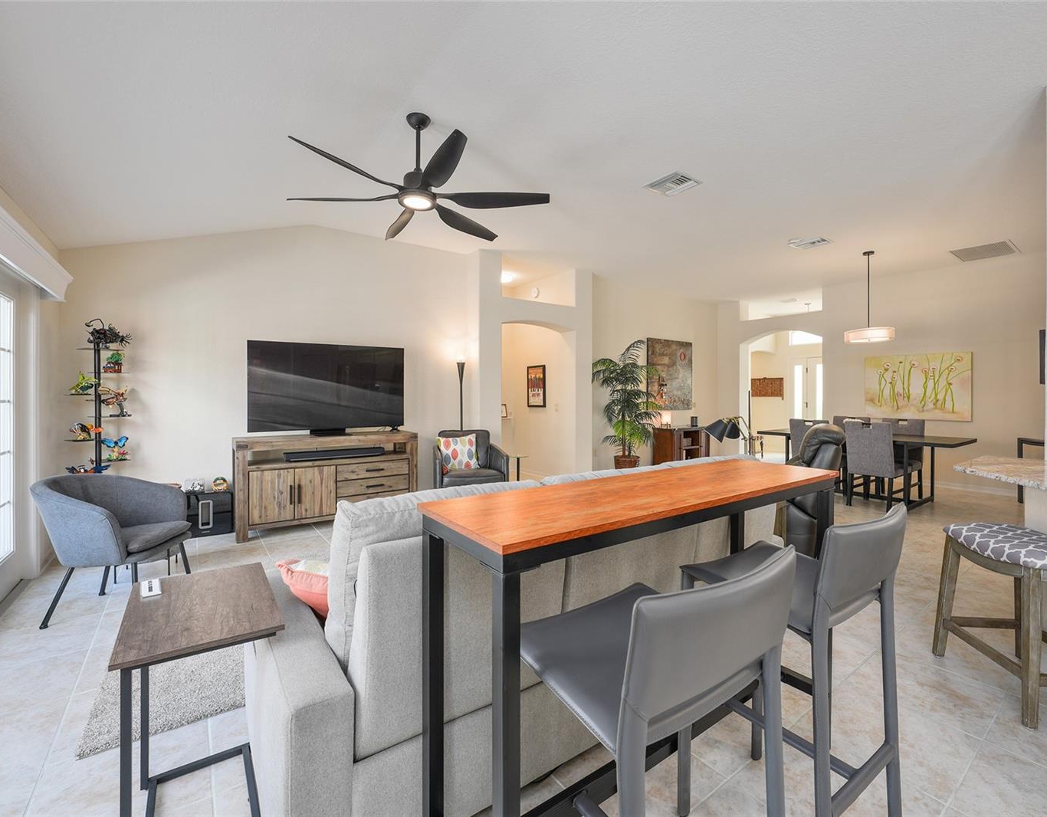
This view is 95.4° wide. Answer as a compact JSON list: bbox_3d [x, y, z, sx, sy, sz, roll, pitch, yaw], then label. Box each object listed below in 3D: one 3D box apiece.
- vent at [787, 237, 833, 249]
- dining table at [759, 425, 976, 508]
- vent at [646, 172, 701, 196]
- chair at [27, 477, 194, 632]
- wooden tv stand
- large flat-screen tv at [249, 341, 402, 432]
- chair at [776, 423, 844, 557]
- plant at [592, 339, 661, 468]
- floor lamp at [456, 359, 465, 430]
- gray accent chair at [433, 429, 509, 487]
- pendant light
[{"bbox_3d":[3.265,-1.859,5.391,0.340,0.035,0.340,-1,1,-35],"label":"vent"},{"bbox_3d":[4.065,0.696,5.798,0.950,0.750,1.970,-1,1,-35],"label":"dining table"},{"bbox_3d":[1.220,-1.810,3.881,0.340,0.035,0.340,-1,1,-35],"label":"vent"},{"bbox_3d":[-2.420,0.780,2.790,0.670,0.775,0.690,0,1,0],"label":"chair"},{"bbox_3d":[-1.877,0.682,4.653,1.600,0.850,0.450,-1,1,-35],"label":"wooden tv stand"},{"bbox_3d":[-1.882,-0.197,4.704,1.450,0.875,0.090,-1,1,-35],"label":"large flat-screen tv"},{"bbox_3d":[1.930,0.621,3.750,0.920,1.030,0.820,1,1,40],"label":"chair"},{"bbox_3d":[1.470,0.030,6.760,0.980,2.020,0.920,0,1,0],"label":"plant"},{"bbox_3d":[-0.716,0.255,5.497,0.250,1.650,0.250,-1,1,-35],"label":"floor lamp"},{"bbox_3d":[-0.550,0.673,5.020,0.710,0.845,0.720,0,1,-26],"label":"gray accent chair"},{"bbox_3d":[4.168,-1.338,5.754,0.615,1.080,0.615,-1,1,-35],"label":"pendant light"}]

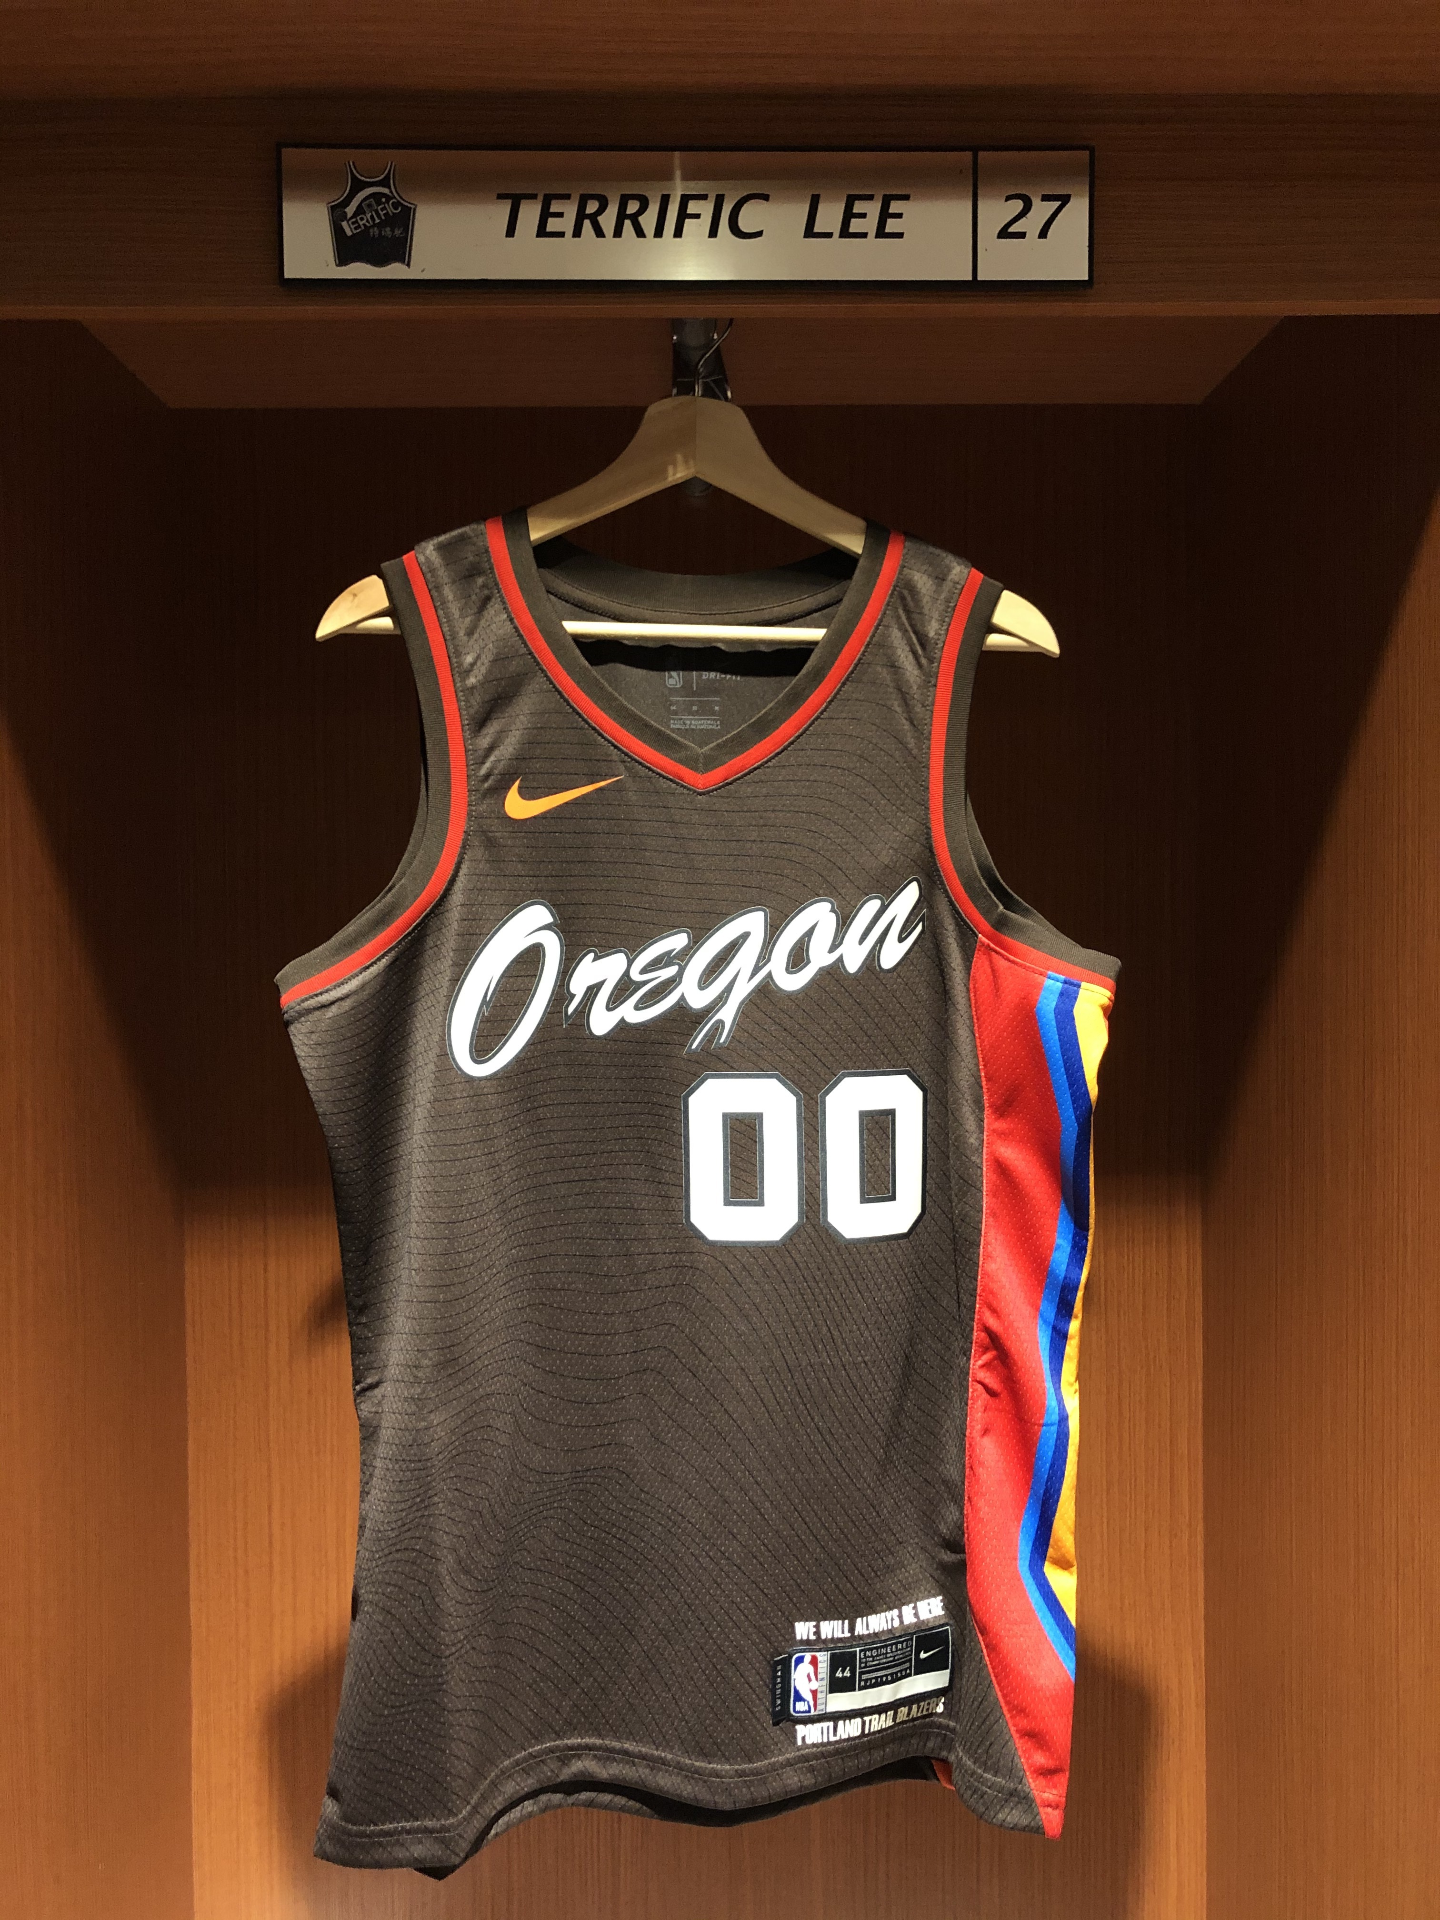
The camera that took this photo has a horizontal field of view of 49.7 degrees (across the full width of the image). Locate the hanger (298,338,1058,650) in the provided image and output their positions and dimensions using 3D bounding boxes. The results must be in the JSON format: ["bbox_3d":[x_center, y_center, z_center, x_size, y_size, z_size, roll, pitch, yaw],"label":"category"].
[{"bbox_3d":[-0.017,-0.282,0.920,0.440,0.212,0.045,0,1,-5],"label":"hanger"}]

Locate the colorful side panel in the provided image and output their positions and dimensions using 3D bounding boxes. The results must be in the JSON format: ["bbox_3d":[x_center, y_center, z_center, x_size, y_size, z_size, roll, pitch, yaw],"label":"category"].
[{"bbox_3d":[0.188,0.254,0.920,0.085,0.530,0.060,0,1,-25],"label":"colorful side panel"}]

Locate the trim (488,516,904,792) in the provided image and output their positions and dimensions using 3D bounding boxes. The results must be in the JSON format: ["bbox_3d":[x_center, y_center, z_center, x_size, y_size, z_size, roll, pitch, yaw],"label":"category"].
[{"bbox_3d":[-0.014,-0.177,0.900,0.243,0.163,0.060,0,1,-5],"label":"trim"}]

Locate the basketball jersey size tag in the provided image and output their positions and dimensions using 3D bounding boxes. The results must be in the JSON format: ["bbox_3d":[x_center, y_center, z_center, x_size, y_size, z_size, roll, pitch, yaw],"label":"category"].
[{"bbox_3d":[0.082,0.412,0.895,0.110,0.046,0.010,0,1,-17],"label":"basketball jersey size tag"}]

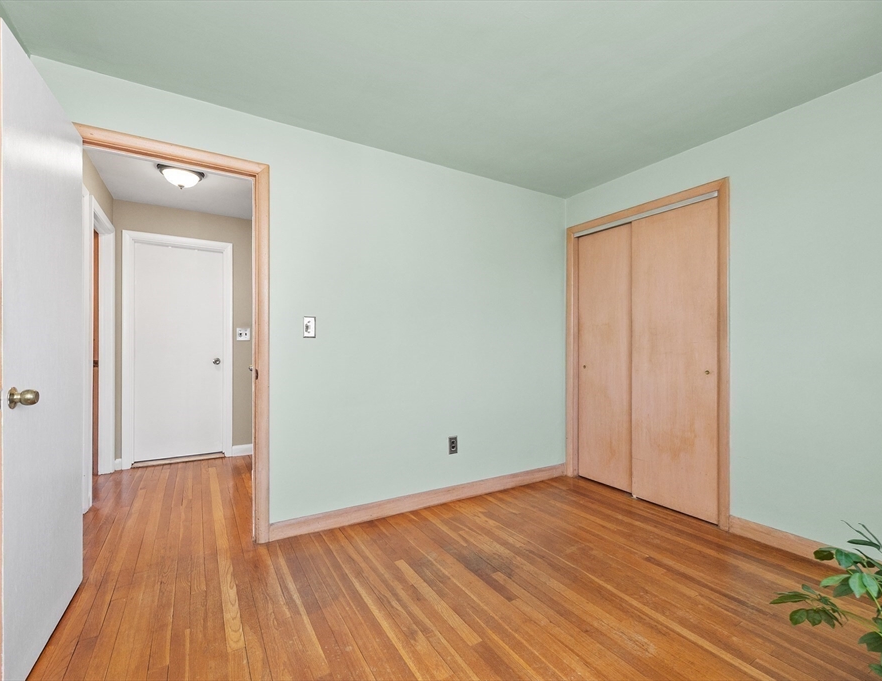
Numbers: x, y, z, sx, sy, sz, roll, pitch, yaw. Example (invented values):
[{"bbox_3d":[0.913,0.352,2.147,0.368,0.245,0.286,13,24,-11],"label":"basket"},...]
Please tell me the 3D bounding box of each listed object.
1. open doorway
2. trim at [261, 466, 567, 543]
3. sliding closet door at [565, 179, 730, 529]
[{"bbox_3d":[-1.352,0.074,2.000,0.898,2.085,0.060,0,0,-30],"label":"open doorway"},{"bbox_3d":[0.053,1.076,2.801,2.333,0.097,0.020,0,0,-30],"label":"trim"},{"bbox_3d":[1.404,0.086,2.861,0.060,2.068,1.202,0,0,-30],"label":"sliding closet door"}]

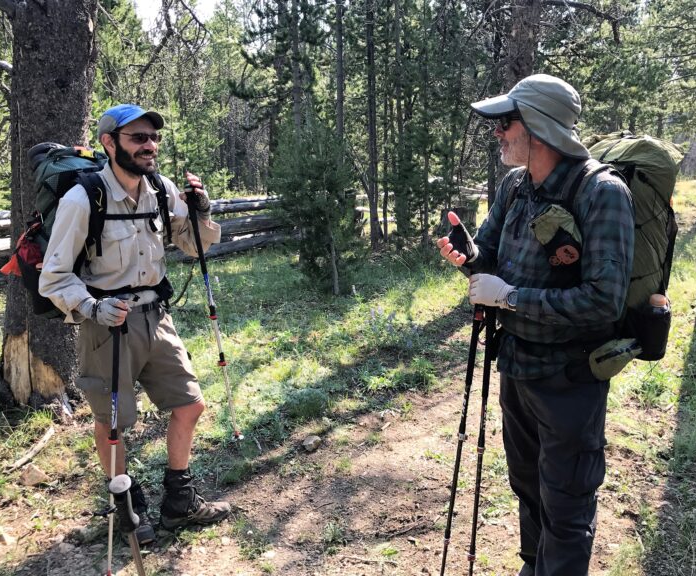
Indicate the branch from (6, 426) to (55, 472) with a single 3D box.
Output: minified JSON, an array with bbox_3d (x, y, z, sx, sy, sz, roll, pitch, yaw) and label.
[{"bbox_3d":[-1.830,0.891,3.581,0.100,0.060,0.600,-1,10,-3],"label":"branch"}]

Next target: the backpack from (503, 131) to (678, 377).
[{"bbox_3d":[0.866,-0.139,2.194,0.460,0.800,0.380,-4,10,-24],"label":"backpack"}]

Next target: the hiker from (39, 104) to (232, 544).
[{"bbox_3d":[-0.835,0.174,2.594,0.520,1.800,0.620,7,12,36],"label":"hiker"}]

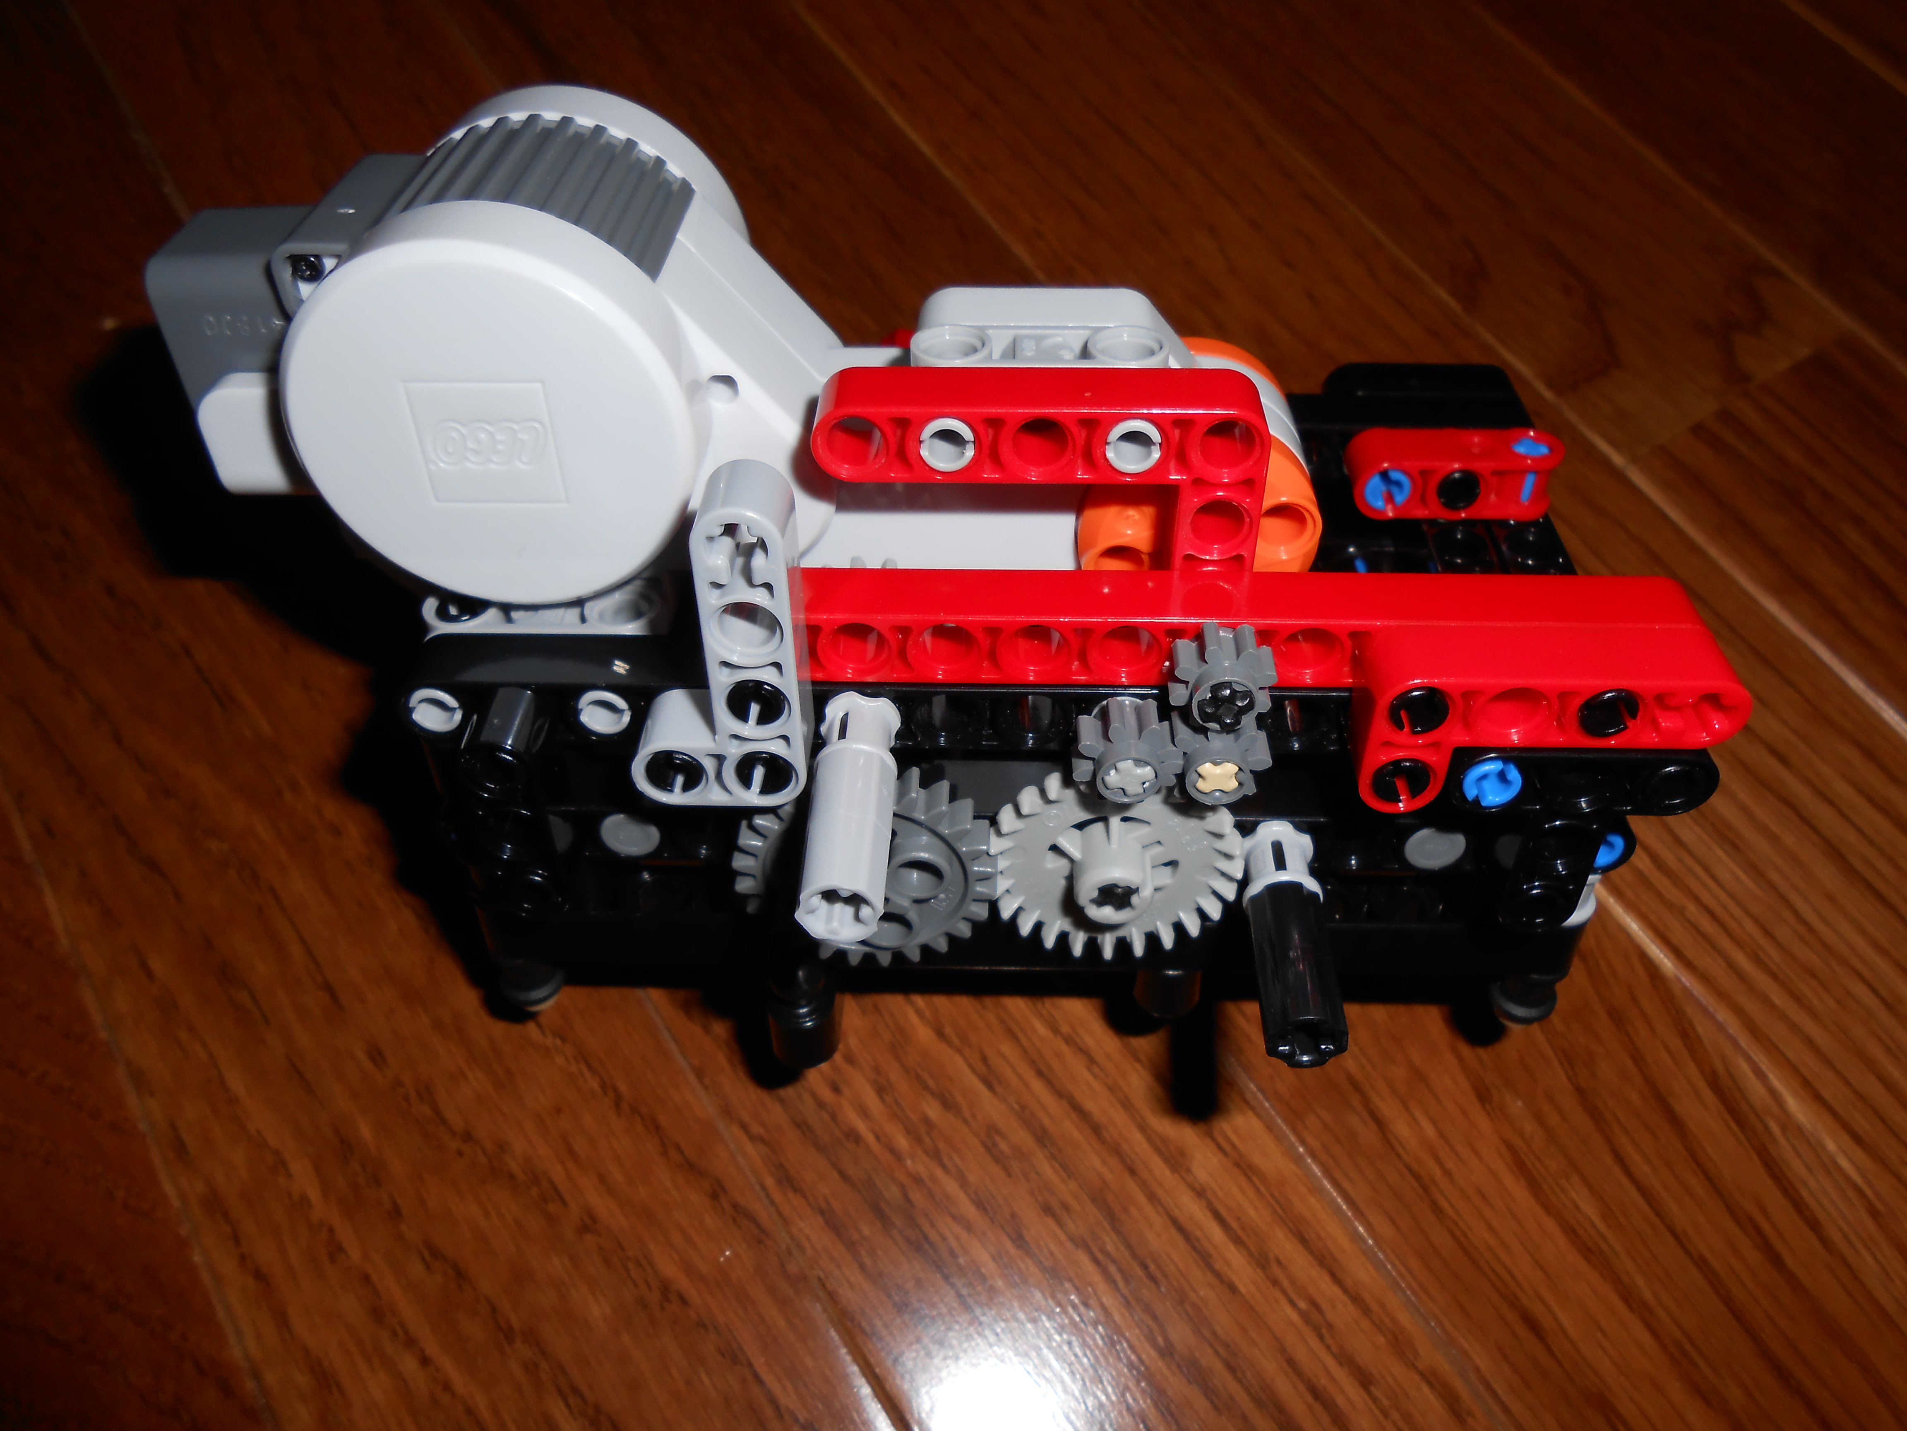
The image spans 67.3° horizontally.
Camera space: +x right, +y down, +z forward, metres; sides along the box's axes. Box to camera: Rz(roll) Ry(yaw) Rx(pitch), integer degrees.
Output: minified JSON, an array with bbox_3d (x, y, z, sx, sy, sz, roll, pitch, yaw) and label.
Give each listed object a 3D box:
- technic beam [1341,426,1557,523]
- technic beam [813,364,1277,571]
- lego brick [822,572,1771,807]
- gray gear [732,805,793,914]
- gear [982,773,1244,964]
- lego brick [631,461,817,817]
[{"bbox_3d":[0.057,-0.028,0.165,0.024,0.008,0.008,1,41,1],"label":"technic beam"},{"bbox_3d":[0.008,-0.020,0.131,0.039,0.023,0.008,1,41,1],"label":"technic beam"},{"bbox_3d":[0.023,-0.003,0.130,0.087,0.015,0.016,1,41,1],"label":"lego brick"},{"bbox_3d":[-0.008,0.015,0.140,0.025,0.025,0.008,1,41,2],"label":"gray gear"},{"bbox_3d":[0.016,0.015,0.140,0.025,0.025,0.008,1,41,1],"label":"gear"},{"bbox_3d":[-0.021,-0.007,0.123,0.015,0.031,0.008,1,41,1],"label":"lego brick"}]

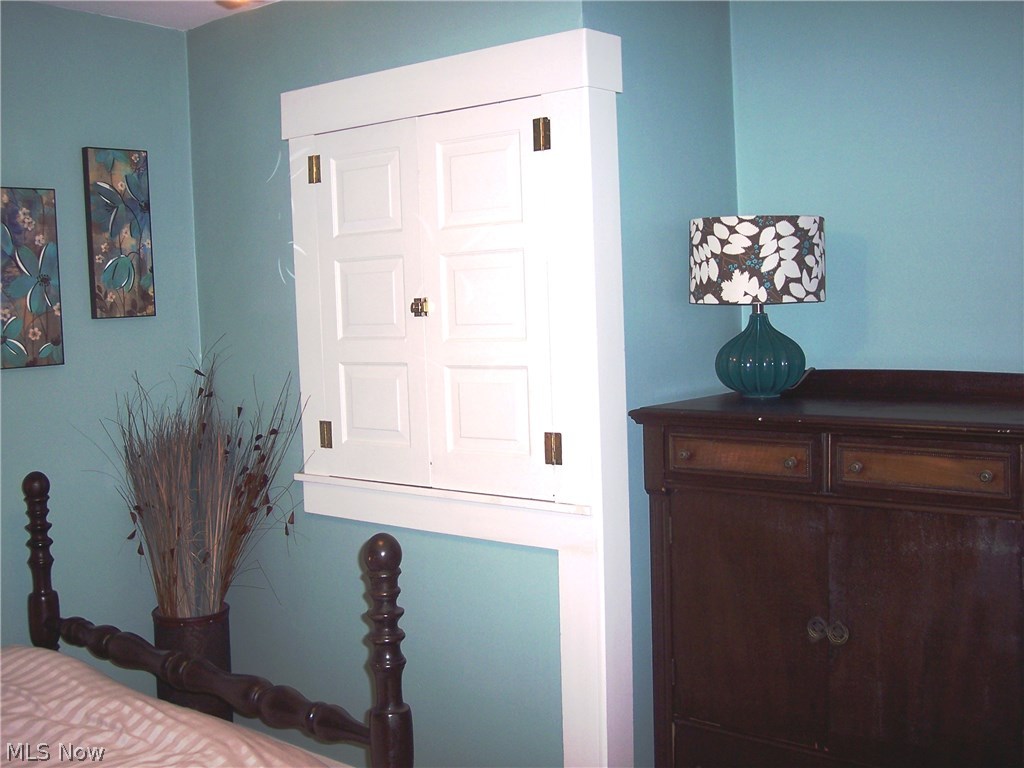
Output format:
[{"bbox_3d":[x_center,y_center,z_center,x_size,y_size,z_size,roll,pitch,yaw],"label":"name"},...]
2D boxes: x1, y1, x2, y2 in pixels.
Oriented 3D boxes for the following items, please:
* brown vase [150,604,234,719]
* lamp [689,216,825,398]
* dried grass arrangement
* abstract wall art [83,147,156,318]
[{"bbox_3d":[-0.931,0.957,3.397,0.222,0.590,0.222,2,6,39],"label":"brown vase"},{"bbox_3d":[0.634,-0.191,2.964,0.336,0.447,0.336,2,6,39],"label":"lamp"},{"bbox_3d":[-0.890,0.308,3.360,0.540,0.788,0.480,-3,4,-16],"label":"dried grass arrangement"},{"bbox_3d":[-1.167,-0.446,3.435,0.030,0.495,0.196,2,6,39],"label":"abstract wall art"}]

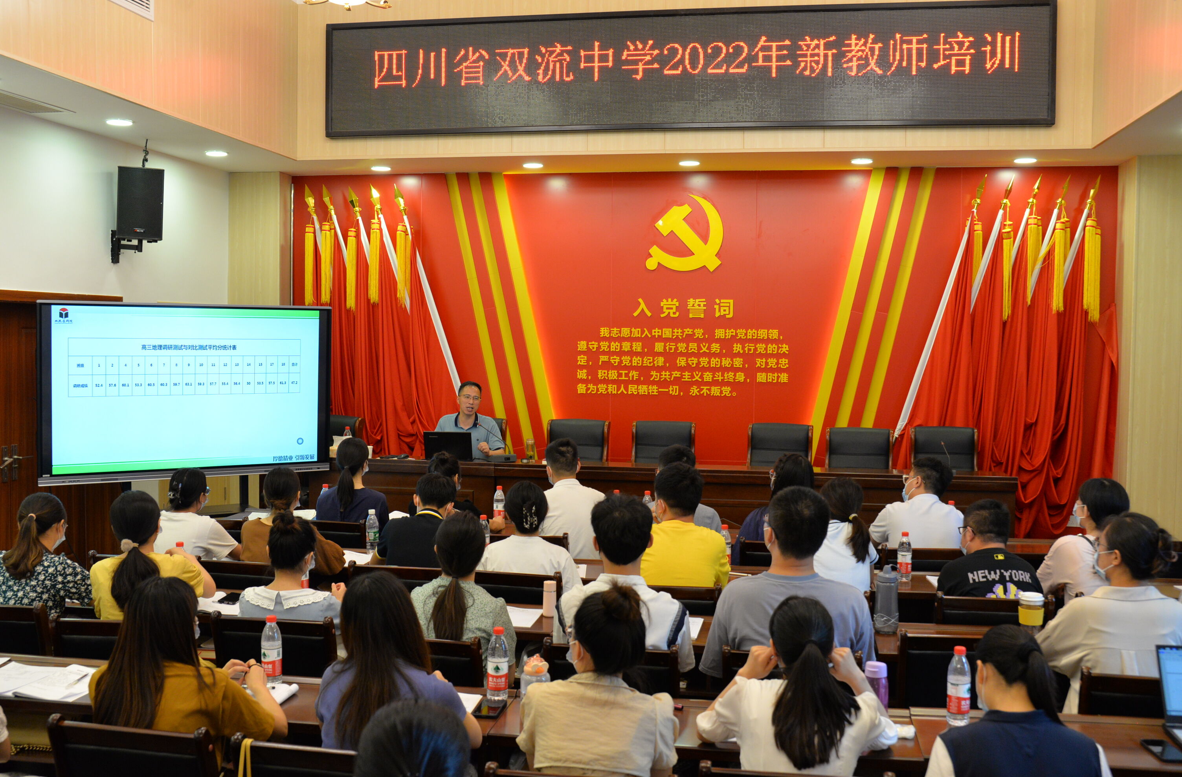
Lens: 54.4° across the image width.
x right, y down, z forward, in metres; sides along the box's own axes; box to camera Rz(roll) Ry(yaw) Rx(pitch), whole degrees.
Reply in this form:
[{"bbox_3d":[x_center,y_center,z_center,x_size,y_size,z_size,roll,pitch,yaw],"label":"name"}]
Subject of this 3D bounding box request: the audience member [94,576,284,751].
[{"bbox_3d":[-1.051,1.103,3.227,0.520,1.230,0.760,1,3,15],"label":"audience member"}]

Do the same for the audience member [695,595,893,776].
[{"bbox_3d":[0.526,1.133,2.985,0.500,1.272,0.750,1,3,9],"label":"audience member"}]

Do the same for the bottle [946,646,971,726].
[{"bbox_3d":[1.116,0.900,3.486,0.065,0.232,0.065,1,3,9],"label":"bottle"}]

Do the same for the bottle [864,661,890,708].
[{"bbox_3d":[0.867,0.924,3.471,0.069,0.188,0.069,2,3,24],"label":"bottle"}]

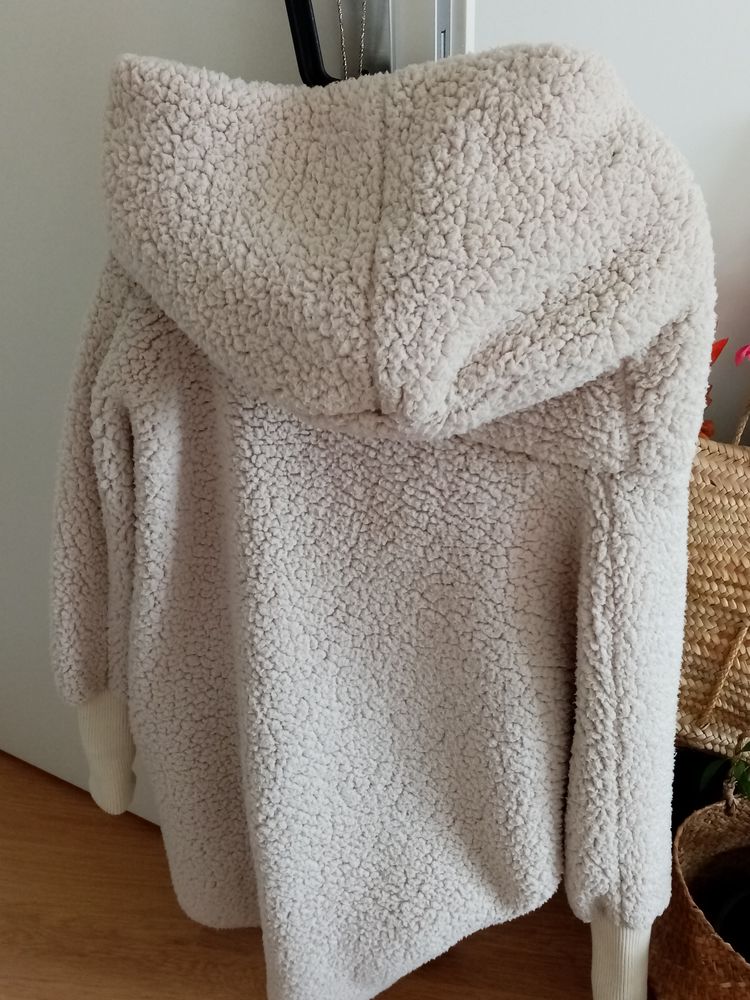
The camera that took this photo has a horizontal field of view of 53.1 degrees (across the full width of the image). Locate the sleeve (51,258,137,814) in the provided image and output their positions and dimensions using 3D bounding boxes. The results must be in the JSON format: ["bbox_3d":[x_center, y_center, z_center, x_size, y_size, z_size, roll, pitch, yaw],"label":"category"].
[{"bbox_3d":[-0.265,0.039,0.722,0.120,0.640,0.125,16,26,21],"label":"sleeve"}]

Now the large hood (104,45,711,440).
[{"bbox_3d":[0.014,-0.163,0.508,0.390,0.240,0.180,10,29,24],"label":"large hood"}]

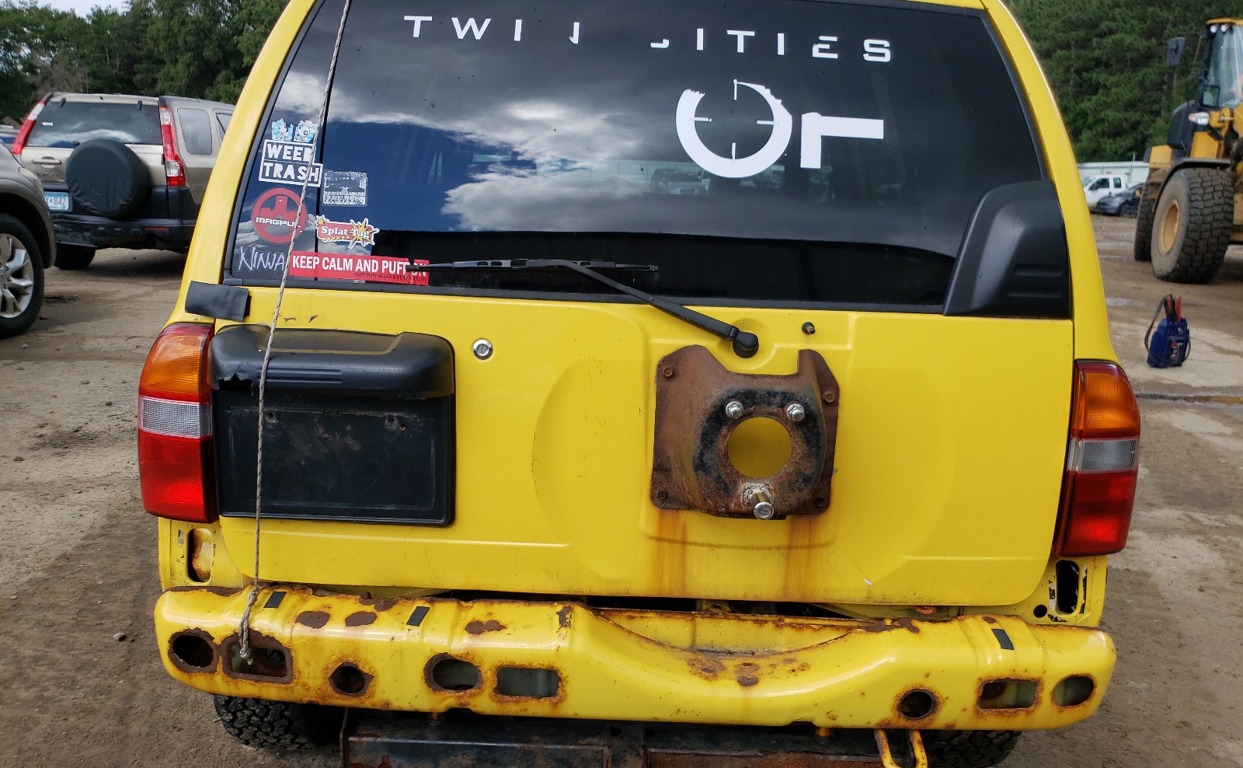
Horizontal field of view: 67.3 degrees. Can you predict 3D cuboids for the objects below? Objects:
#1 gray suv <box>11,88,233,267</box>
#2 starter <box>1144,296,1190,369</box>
[{"bbox_3d":[-4.680,-2.235,10.461,1.785,1.680,4.550,2,13,0],"label":"gray suv"},{"bbox_3d":[4.004,-0.386,6.819,0.270,0.530,0.180,1,13,-6],"label":"starter"}]

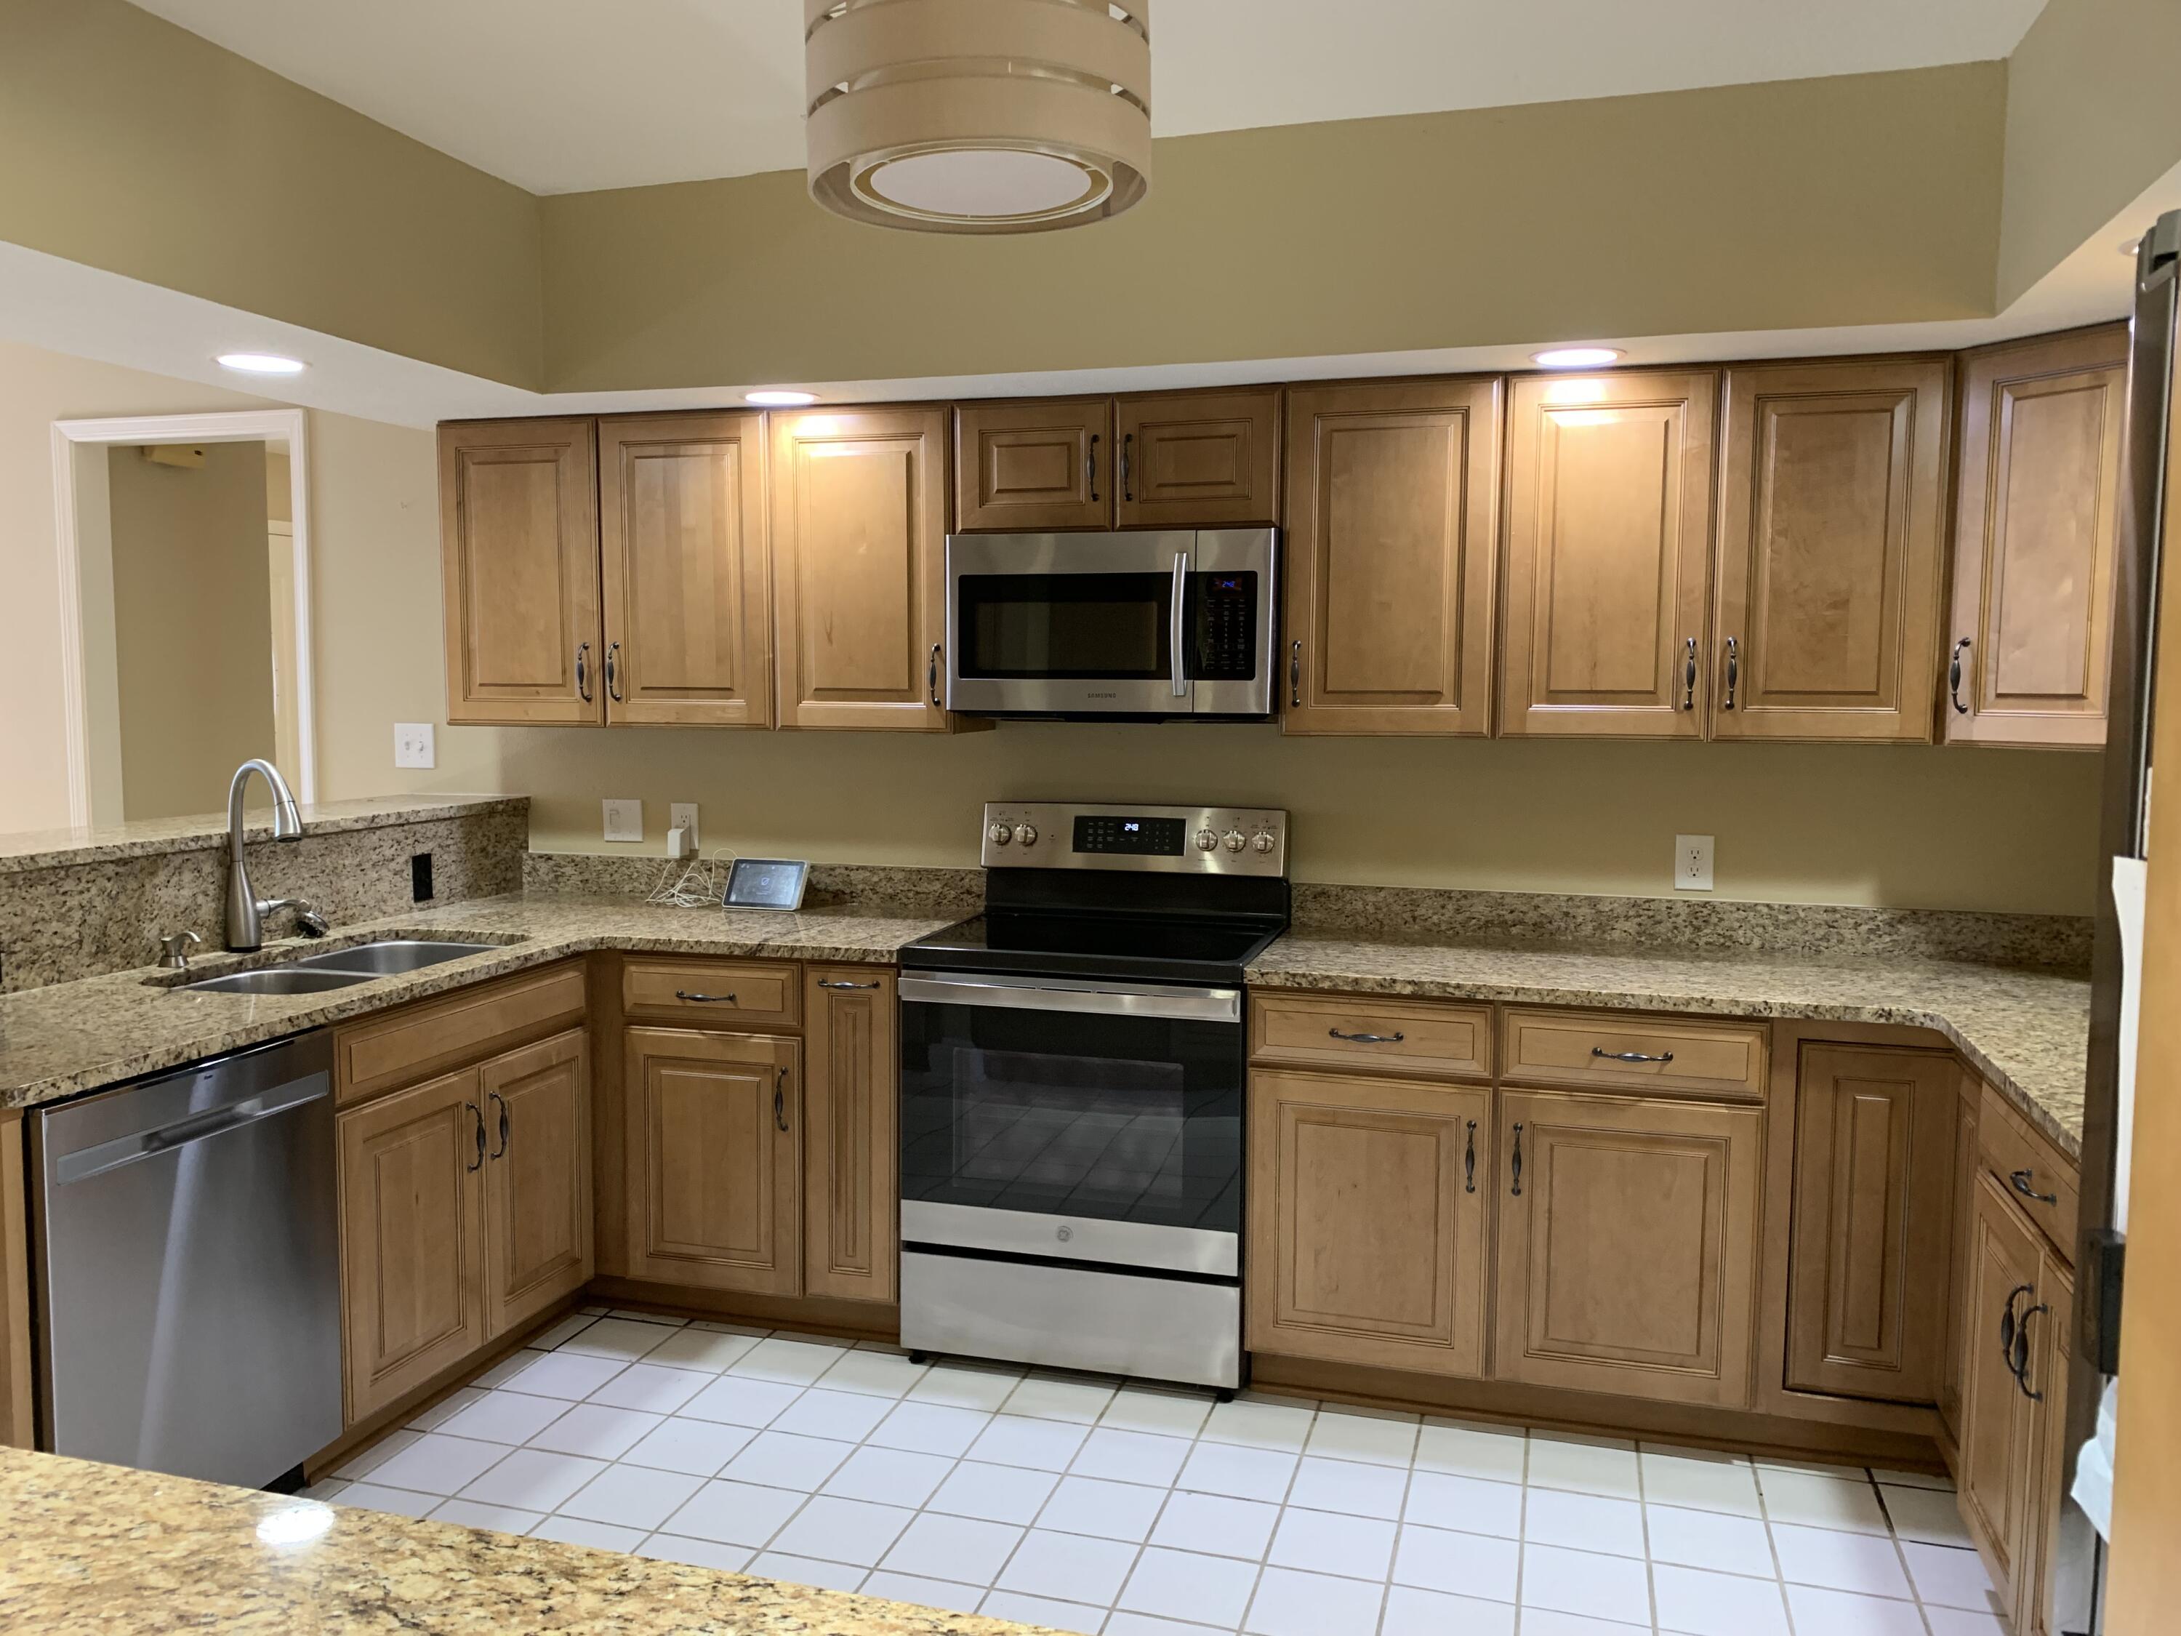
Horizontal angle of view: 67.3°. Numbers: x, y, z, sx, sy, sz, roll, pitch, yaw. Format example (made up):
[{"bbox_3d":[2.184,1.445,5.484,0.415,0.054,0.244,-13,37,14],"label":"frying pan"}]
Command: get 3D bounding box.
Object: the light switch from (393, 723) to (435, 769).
[{"bbox_3d":[-1.893,-0.202,4.592,0.124,0.123,0.012,2,5,16],"label":"light switch"}]

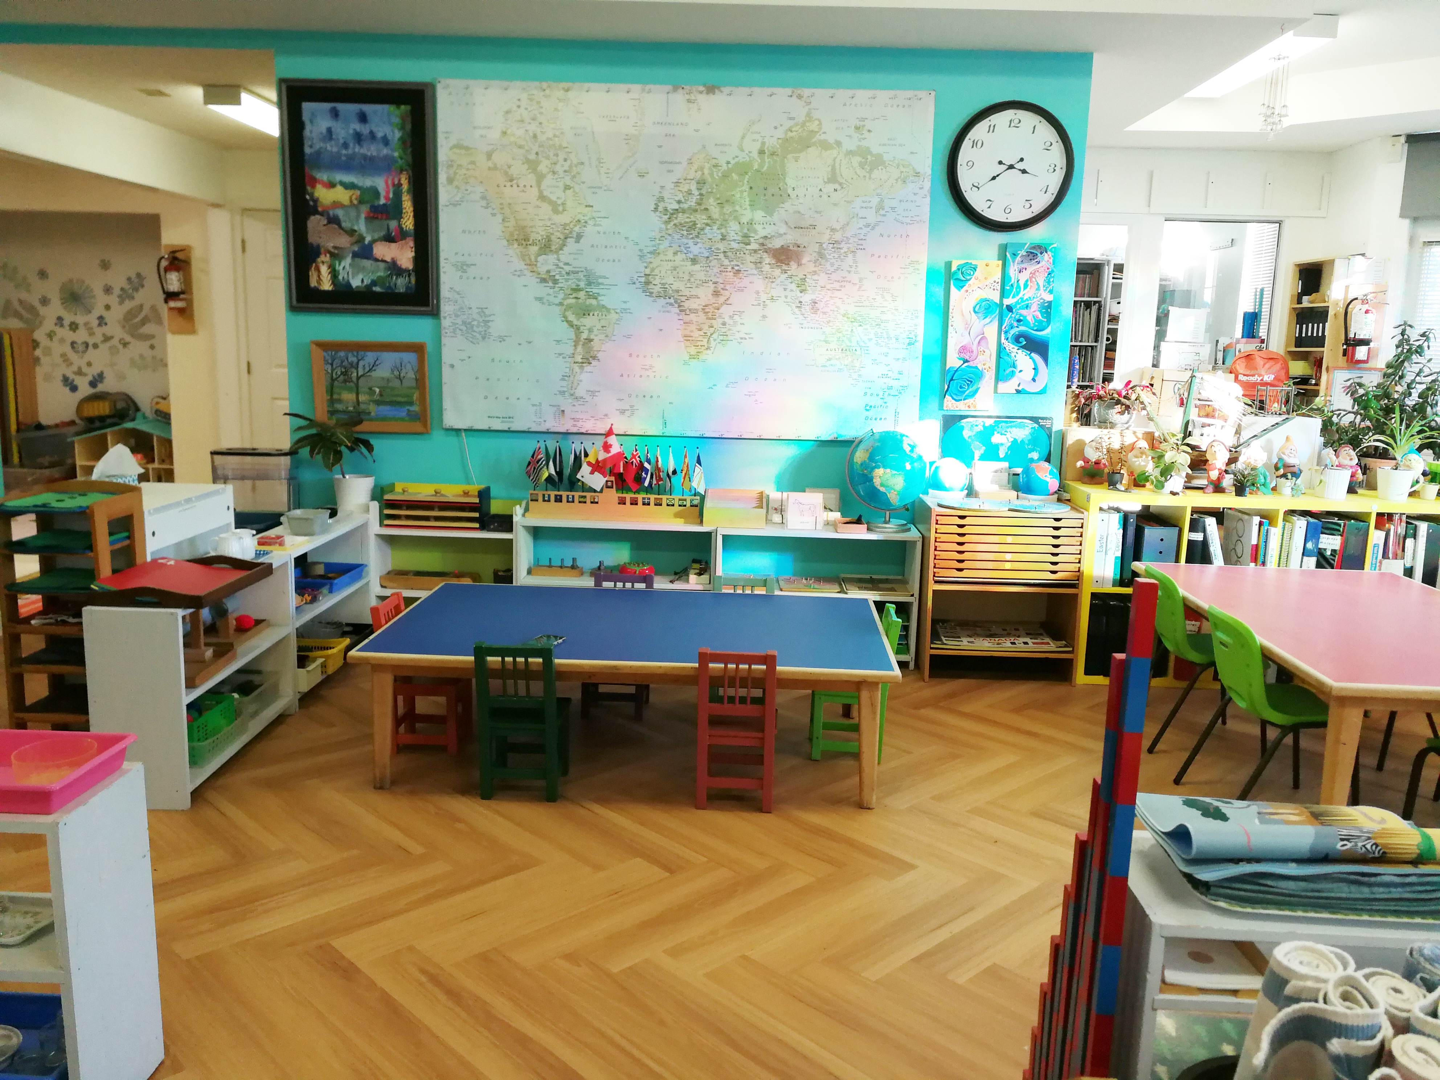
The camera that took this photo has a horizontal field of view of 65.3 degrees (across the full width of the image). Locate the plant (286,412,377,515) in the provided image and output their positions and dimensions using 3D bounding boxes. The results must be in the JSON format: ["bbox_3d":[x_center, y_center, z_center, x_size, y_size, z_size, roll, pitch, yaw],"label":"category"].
[{"bbox_3d":[-1.579,-0.321,4.584,0.350,0.420,0.320,2,10,1],"label":"plant"}]

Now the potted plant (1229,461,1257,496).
[{"bbox_3d":[2.034,-0.237,4.371,0.110,0.135,0.110,2,10,1],"label":"potted plant"}]

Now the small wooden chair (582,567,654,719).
[{"bbox_3d":[-0.366,0.380,4.041,0.228,0.470,0.272,2,10,3],"label":"small wooden chair"}]

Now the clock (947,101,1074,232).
[{"bbox_3d":[1.186,-1.522,4.582,0.506,0.506,0.050,2,10,3],"label":"clock"}]

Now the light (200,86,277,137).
[{"bbox_3d":[-2.383,-2.246,6.014,0.187,0.090,1.220,2,10,1],"label":"light"}]

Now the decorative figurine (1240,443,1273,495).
[{"bbox_3d":[2.128,-0.283,4.462,0.130,0.210,0.120,5,11,19],"label":"decorative figurine"}]

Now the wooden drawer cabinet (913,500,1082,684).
[{"bbox_3d":[1.137,0.196,4.640,0.600,0.700,0.420,2,10,3],"label":"wooden drawer cabinet"}]

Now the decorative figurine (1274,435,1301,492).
[{"bbox_3d":[2.297,-0.308,4.545,0.115,0.235,0.110,1,10,-4],"label":"decorative figurine"}]

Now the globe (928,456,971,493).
[{"bbox_3d":[0.943,-0.264,4.636,0.160,0.165,0.160,2,10,1],"label":"globe"}]

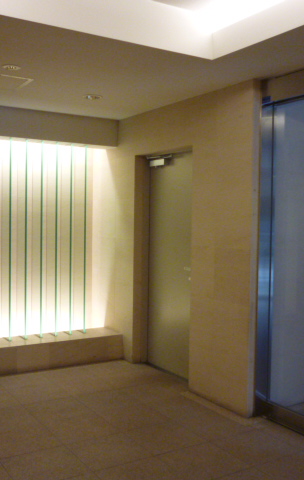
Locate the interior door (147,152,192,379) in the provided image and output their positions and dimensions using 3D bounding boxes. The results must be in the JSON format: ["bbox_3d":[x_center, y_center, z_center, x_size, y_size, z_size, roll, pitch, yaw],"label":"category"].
[{"bbox_3d":[0.200,0.223,4.756,0.050,2.000,0.790,-1,3,-33],"label":"interior door"}]

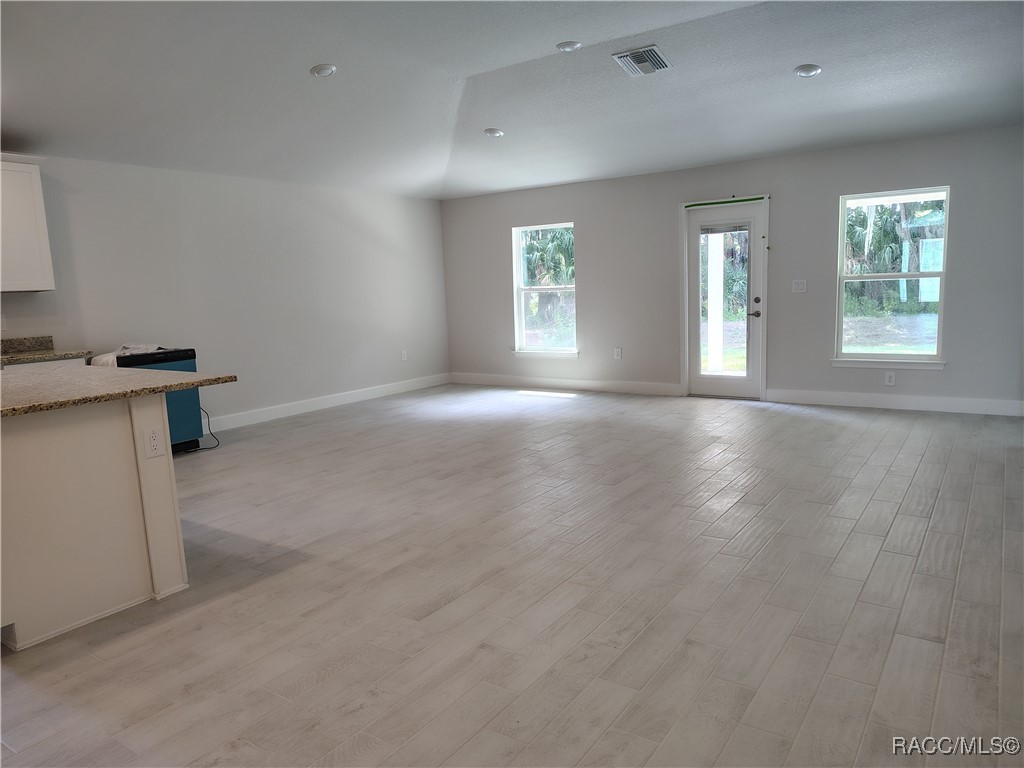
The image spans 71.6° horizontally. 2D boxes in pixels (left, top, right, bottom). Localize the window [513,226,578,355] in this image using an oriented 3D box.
[{"bbox_3d":[0.417,-1.156,8.726,0.890,1.555,0.100,3,10,35],"label":"window"}]

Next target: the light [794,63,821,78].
[{"bbox_3d":[2.280,-2.404,5.471,0.190,0.030,0.190,3,-7,35],"label":"light"}]

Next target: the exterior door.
[{"bbox_3d":[2.249,-0.870,7.483,0.905,2.075,0.100,3,10,35],"label":"exterior door"}]

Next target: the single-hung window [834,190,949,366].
[{"bbox_3d":[3.506,-0.984,6.578,0.879,1.550,0.100,3,10,35],"label":"single-hung window"}]

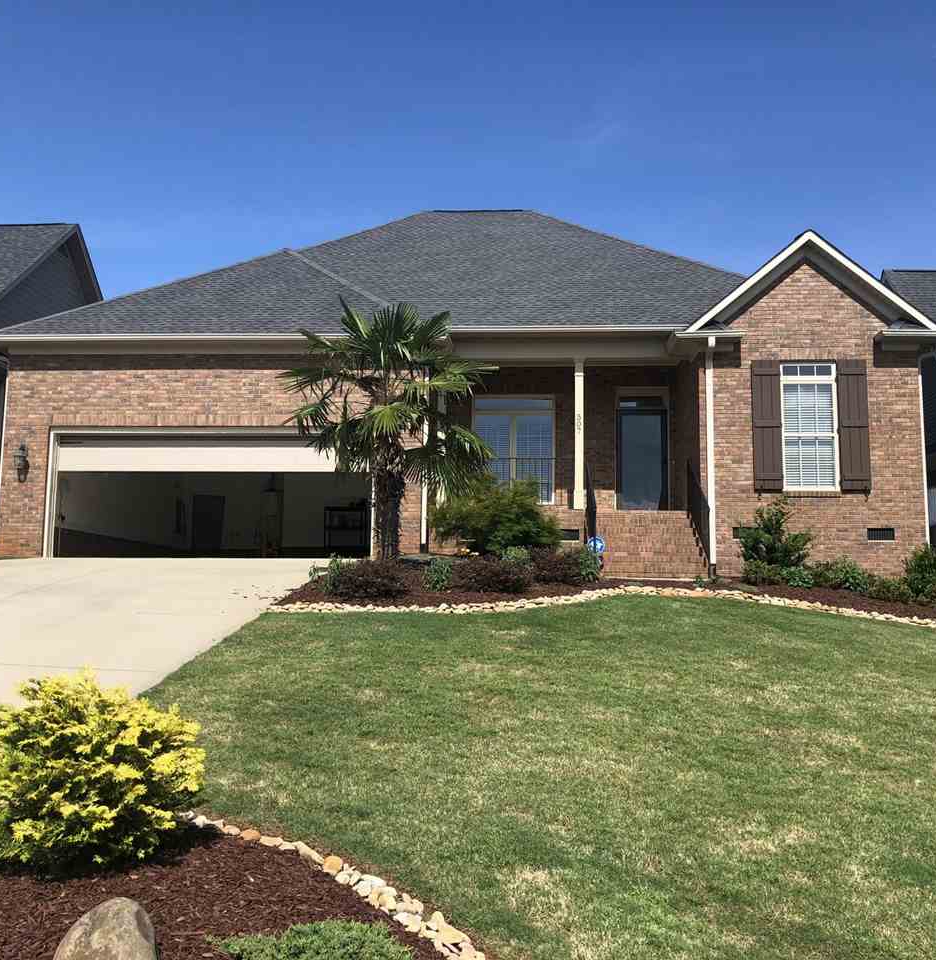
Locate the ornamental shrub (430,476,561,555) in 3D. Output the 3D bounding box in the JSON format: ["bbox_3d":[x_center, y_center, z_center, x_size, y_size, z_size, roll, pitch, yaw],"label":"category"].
[{"bbox_3d":[0.438,0.597,16.474,2.068,1.310,1.862,0,-8,3],"label":"ornamental shrub"}]

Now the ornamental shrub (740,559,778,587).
[{"bbox_3d":[4.395,1.395,15.613,0.573,0.421,0.544,0,-8,3],"label":"ornamental shrub"}]

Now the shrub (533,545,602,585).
[{"bbox_3d":[1.401,1.216,14.724,0.967,0.539,0.822,0,-8,3],"label":"shrub"}]

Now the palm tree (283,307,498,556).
[{"bbox_3d":[-1.115,-0.596,14.516,3.028,3.957,3.028,0,-8,3],"label":"palm tree"}]

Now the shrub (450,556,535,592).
[{"bbox_3d":[0.289,1.111,12.267,0.948,0.457,0.900,0,-8,4],"label":"shrub"}]

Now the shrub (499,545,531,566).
[{"bbox_3d":[0.688,1.122,14.988,0.434,0.376,0.434,0,-8,3],"label":"shrub"}]

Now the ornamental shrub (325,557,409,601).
[{"bbox_3d":[-1.085,1.054,10.944,0.905,0.447,0.850,0,-8,4],"label":"ornamental shrub"}]

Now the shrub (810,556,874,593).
[{"bbox_3d":[5.336,1.350,14.754,0.858,0.520,0.850,0,-8,4],"label":"shrub"}]

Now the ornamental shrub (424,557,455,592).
[{"bbox_3d":[-0.389,1.246,13.657,0.422,0.473,0.422,0,-8,3],"label":"ornamental shrub"}]

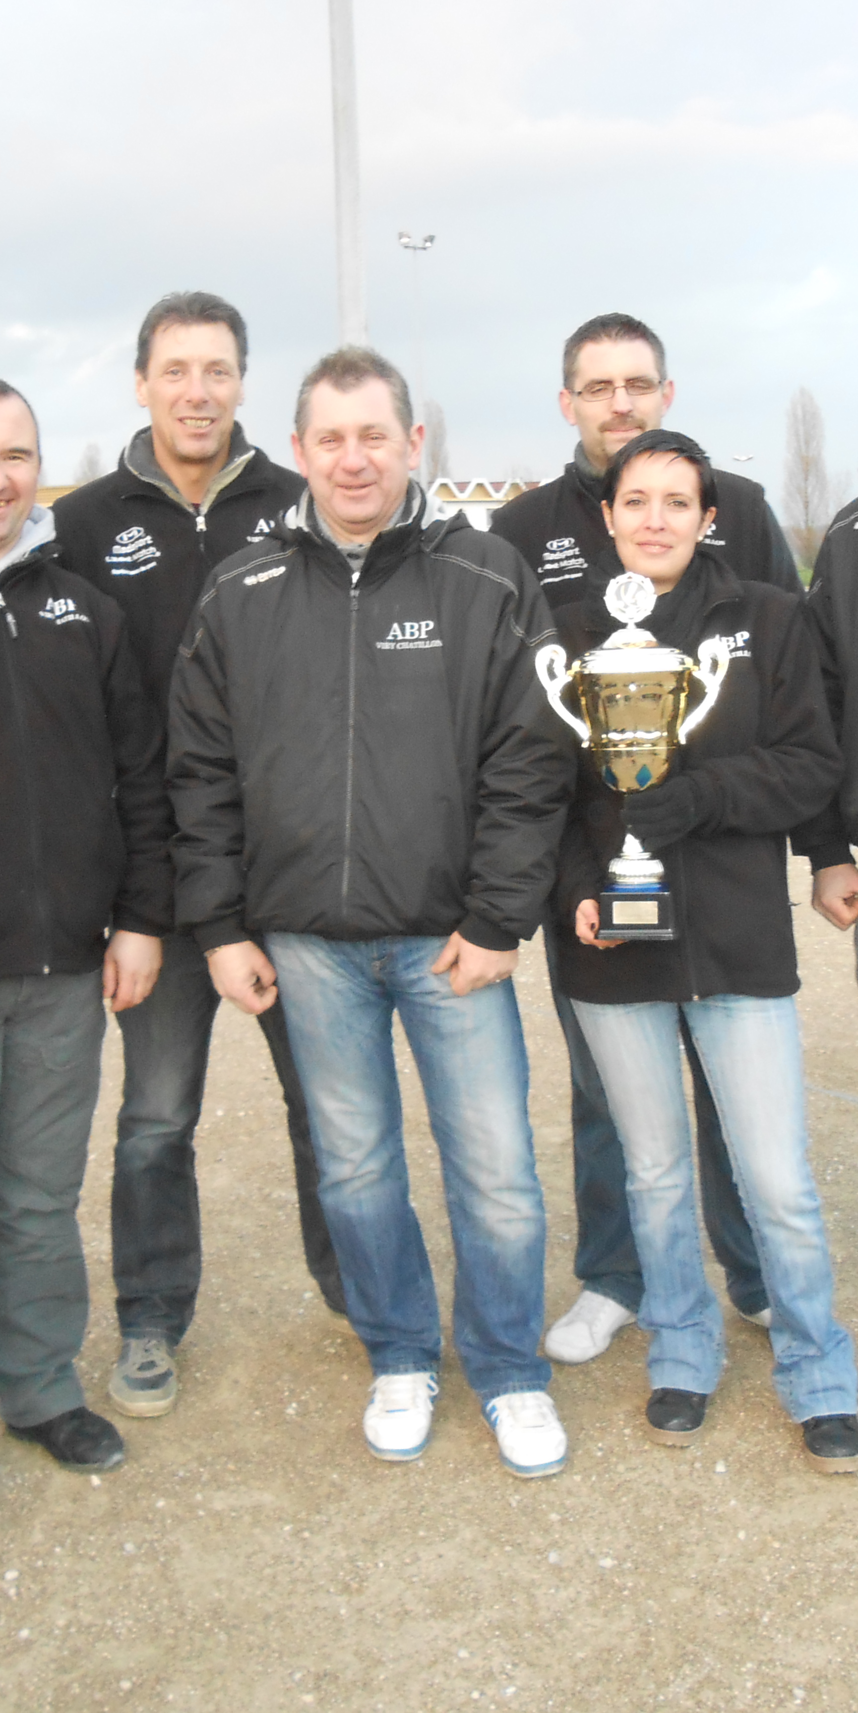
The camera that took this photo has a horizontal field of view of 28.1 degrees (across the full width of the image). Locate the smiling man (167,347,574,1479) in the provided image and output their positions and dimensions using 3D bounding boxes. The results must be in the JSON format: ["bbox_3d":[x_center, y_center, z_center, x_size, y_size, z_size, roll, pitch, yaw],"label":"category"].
[{"bbox_3d":[-0.090,0.094,2.732,0.620,1.738,0.380,-2,10,0],"label":"smiling man"}]

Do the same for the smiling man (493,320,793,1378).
[{"bbox_3d":[0.404,-0.017,3.044,0.570,1.815,0.380,1,10,18],"label":"smiling man"}]

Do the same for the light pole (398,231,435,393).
[{"bbox_3d":[-0.234,-17.444,68.020,1.500,13.982,0.600,-2,10,0],"label":"light pole"}]

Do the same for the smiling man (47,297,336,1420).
[{"bbox_3d":[-0.376,0.005,2.948,0.580,1.861,0.380,-4,10,-10],"label":"smiling man"}]

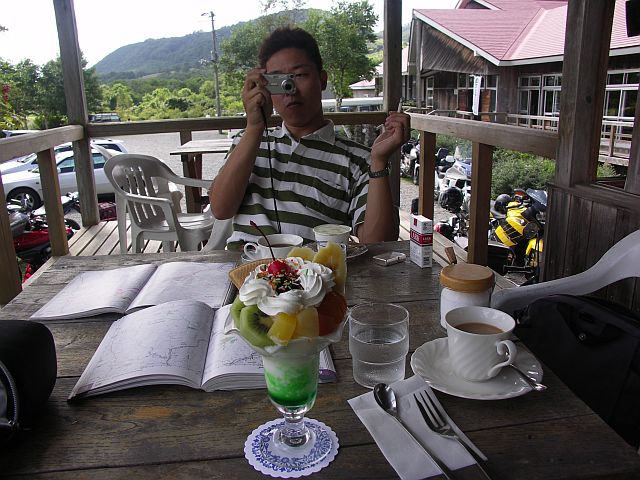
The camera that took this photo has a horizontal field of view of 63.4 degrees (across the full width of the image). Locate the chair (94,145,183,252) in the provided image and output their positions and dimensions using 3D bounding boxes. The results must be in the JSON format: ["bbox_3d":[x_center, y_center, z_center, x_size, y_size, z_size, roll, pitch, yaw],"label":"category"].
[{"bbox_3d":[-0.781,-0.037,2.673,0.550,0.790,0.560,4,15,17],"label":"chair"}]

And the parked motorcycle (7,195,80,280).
[{"bbox_3d":[-4.343,-0.068,7.793,0.750,1.150,2.100,5,17,24],"label":"parked motorcycle"}]

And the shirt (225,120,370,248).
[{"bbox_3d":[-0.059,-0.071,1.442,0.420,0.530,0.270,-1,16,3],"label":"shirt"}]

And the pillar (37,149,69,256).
[{"bbox_3d":[-1.846,-0.255,3.552,0.090,0.750,0.090,-4,16,-8],"label":"pillar"}]

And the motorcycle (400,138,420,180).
[{"bbox_3d":[2.556,-2.319,14.961,0.850,1.250,2.250,-4,15,-11],"label":"motorcycle"}]

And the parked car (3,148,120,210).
[{"bbox_3d":[-6.030,-1.657,13.176,4.300,1.430,1.700,-7,16,-19],"label":"parked car"}]

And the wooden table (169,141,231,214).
[{"bbox_3d":[-0.457,-0.280,3.423,0.820,0.700,0.797,-3,16,-7],"label":"wooden table"}]

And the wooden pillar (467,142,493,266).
[{"bbox_3d":[1.014,-0.214,3.256,0.093,0.770,0.093,-3,15,-7],"label":"wooden pillar"}]

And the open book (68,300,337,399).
[{"bbox_3d":[-0.144,0.131,0.699,0.305,0.035,0.215,-2,15,-5],"label":"open book"}]

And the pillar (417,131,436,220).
[{"bbox_3d":[0.815,-0.447,3.950,0.090,0.750,0.090,-4,16,-8],"label":"pillar"}]

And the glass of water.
[{"bbox_3d":[0.073,0.127,0.629,0.071,0.081,0.071,-2,15,0],"label":"glass of water"}]

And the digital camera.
[{"bbox_3d":[-0.101,-0.387,1.280,0.090,0.053,0.036,-3,16,-3],"label":"digital camera"}]

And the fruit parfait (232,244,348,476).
[{"bbox_3d":[-0.029,0.105,0.489,0.113,0.205,0.115,-4,16,-8],"label":"fruit parfait"}]

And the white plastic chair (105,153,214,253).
[{"bbox_3d":[-0.657,-0.054,2.647,0.560,0.770,0.550,12,20,40],"label":"white plastic chair"}]

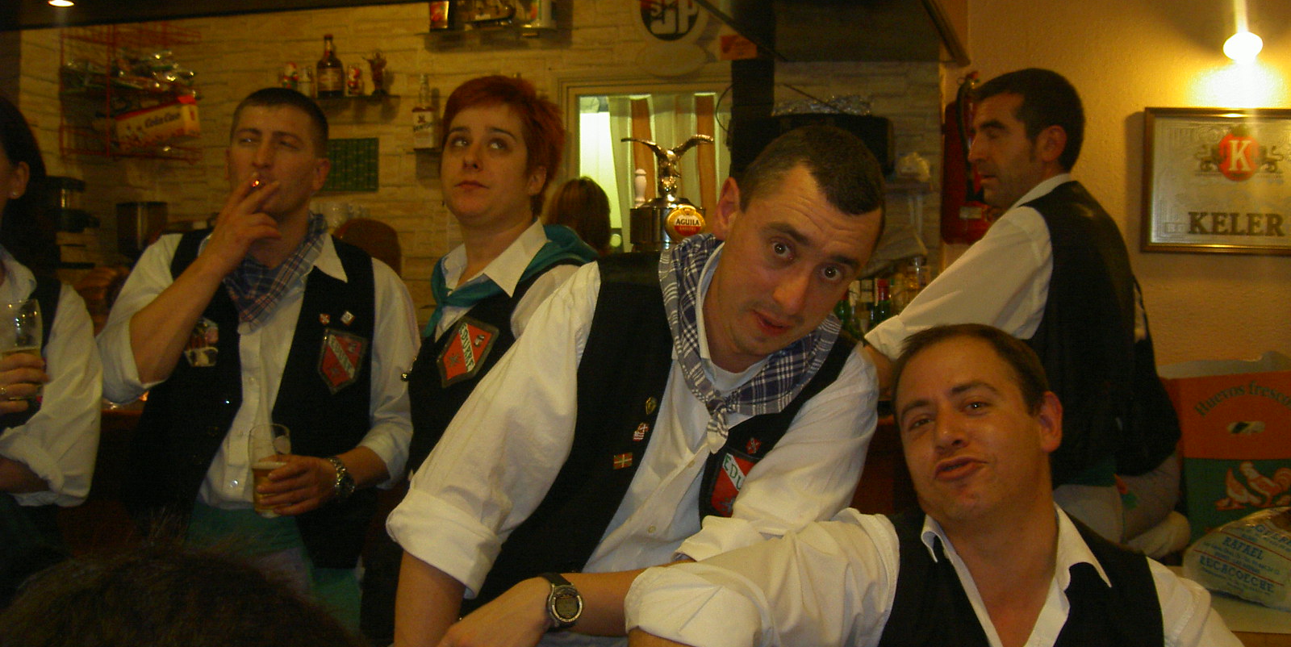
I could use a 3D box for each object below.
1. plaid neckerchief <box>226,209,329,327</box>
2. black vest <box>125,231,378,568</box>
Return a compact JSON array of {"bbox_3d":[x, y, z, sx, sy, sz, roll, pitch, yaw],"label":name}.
[{"bbox_3d":[-0.592,-0.088,2.330,0.185,0.180,0.170,0,-1,6],"label":"plaid neckerchief"},{"bbox_3d":[-0.697,0.135,2.580,0.450,0.600,0.270,-1,3,-12],"label":"black vest"}]

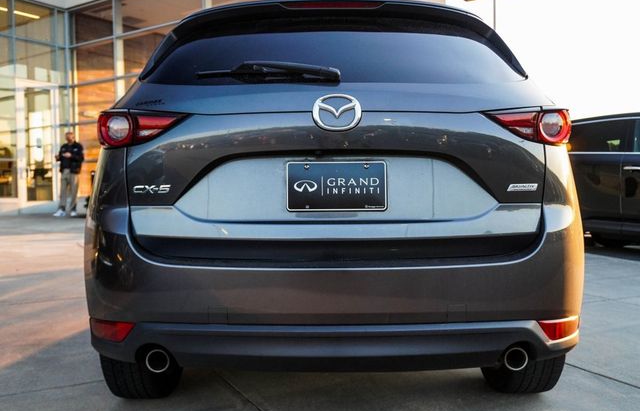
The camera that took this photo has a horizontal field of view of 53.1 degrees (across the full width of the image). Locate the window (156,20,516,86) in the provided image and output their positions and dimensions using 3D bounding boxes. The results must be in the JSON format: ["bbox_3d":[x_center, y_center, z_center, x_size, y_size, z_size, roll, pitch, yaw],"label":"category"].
[{"bbox_3d":[0.052,-0.509,2.130,1.220,0.345,0.110,-1,-33,-1],"label":"window"}]

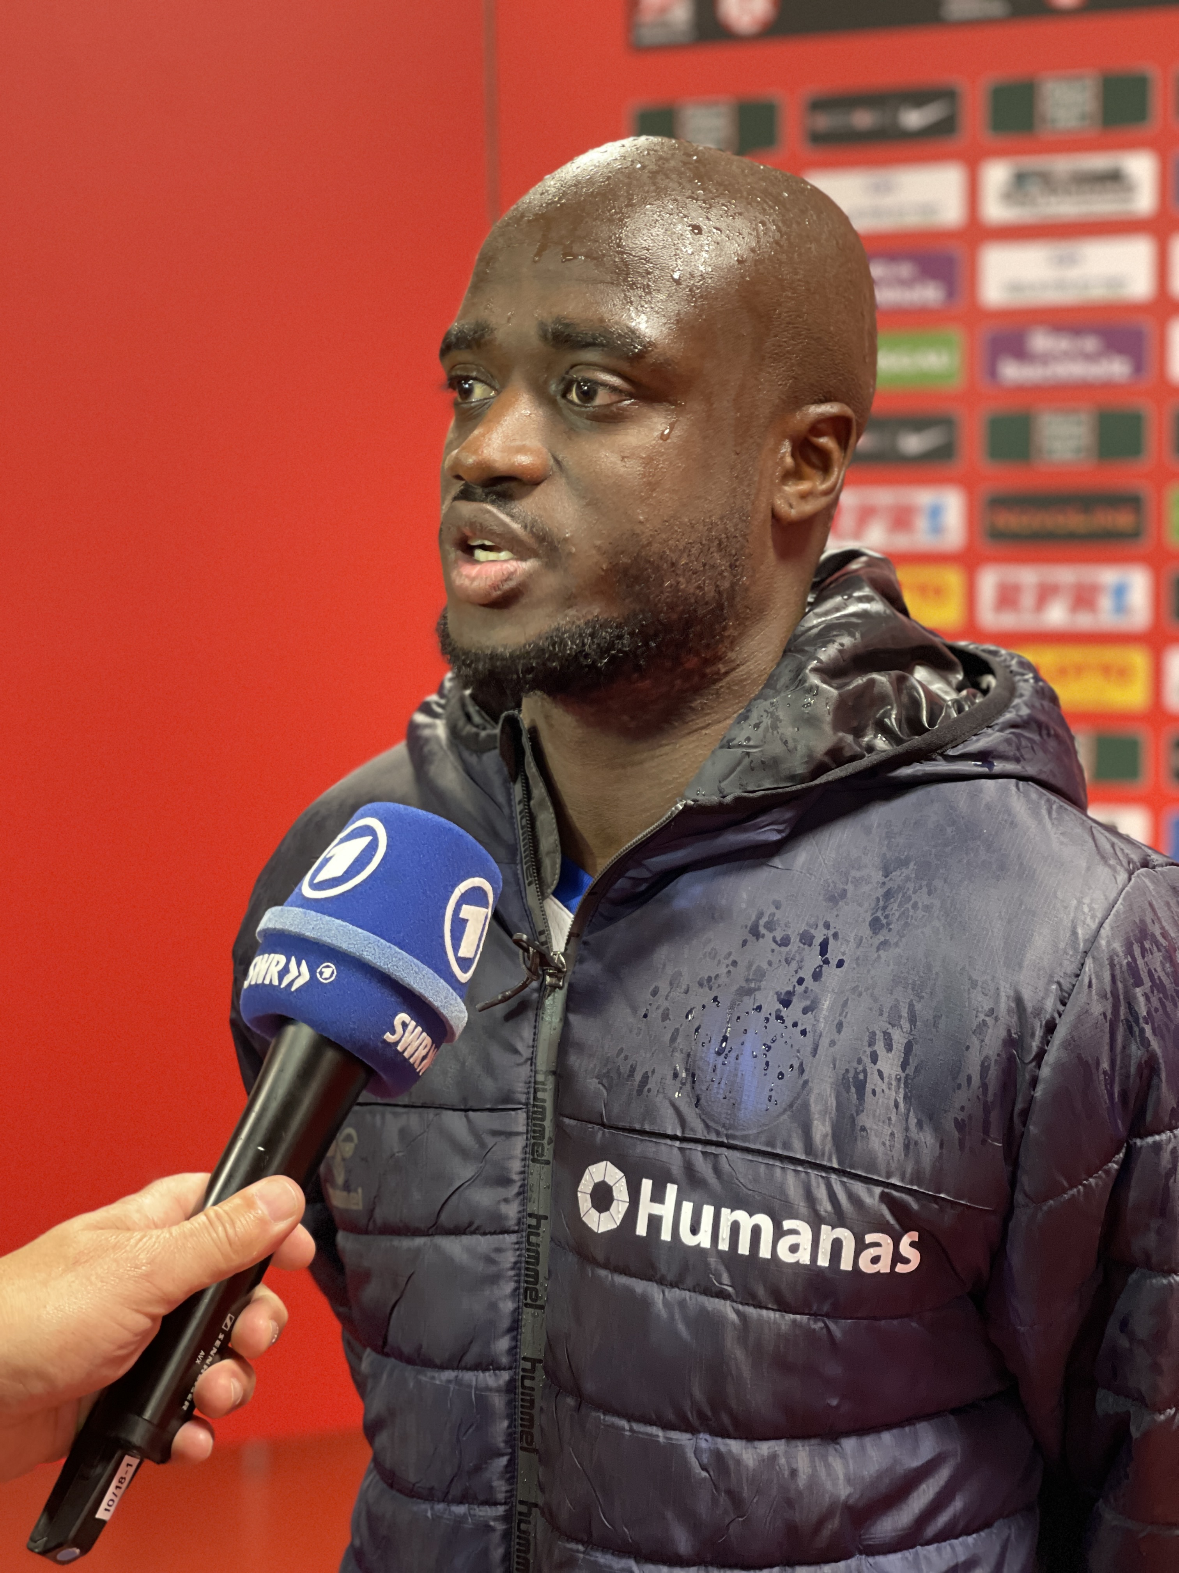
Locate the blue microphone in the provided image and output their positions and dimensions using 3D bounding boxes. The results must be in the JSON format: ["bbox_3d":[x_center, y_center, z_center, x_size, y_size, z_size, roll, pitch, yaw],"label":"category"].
[{"bbox_3d":[-0.127,0.148,1.101,0.088,0.305,0.088,27,-20,-2],"label":"blue microphone"}]

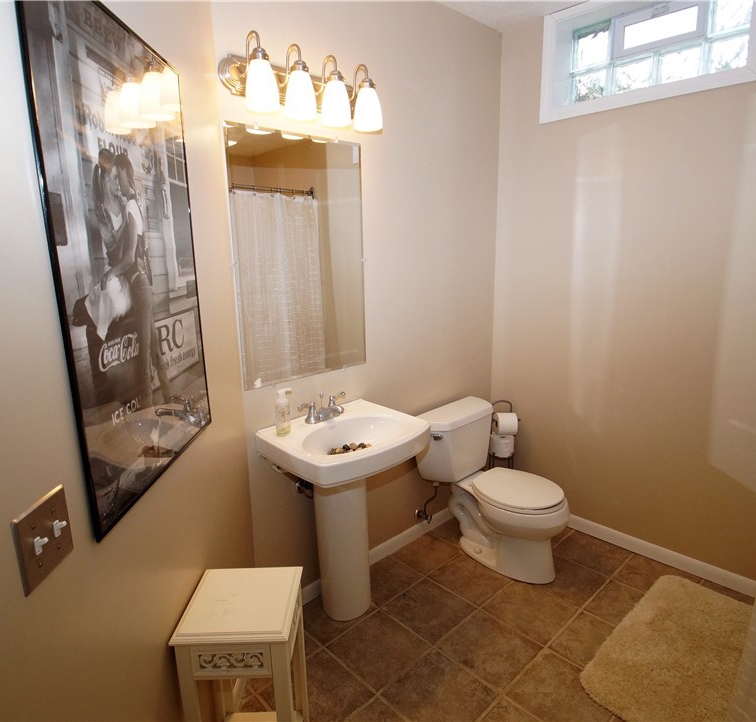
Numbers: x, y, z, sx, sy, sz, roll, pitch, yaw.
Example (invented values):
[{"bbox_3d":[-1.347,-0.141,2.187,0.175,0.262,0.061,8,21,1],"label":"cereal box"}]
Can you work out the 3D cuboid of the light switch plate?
[{"bbox_3d":[-0.477,0.258,0.660,0.020,0.113,0.112,-2,11,-4],"label":"light switch plate"}]

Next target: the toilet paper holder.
[{"bbox_3d":[0.743,0.585,2.716,0.165,0.700,0.150,-1,11,0],"label":"toilet paper holder"}]

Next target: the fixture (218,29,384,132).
[{"bbox_3d":[-0.235,-0.972,1.620,0.600,0.245,0.210,-11,14,-42],"label":"fixture"}]

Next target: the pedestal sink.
[{"bbox_3d":[-0.102,0.683,1.820,0.570,0.865,0.500,-11,14,-42],"label":"pedestal sink"}]

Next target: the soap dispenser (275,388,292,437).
[{"bbox_3d":[-0.353,0.190,1.671,0.062,0.176,0.056,-4,11,-14],"label":"soap dispenser"}]

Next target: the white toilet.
[{"bbox_3d":[0.628,0.652,2.314,0.510,0.715,0.735,-11,14,-42],"label":"white toilet"}]

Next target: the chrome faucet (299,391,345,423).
[{"bbox_3d":[-0.194,0.195,1.835,0.225,0.100,0.150,-11,14,-42],"label":"chrome faucet"}]

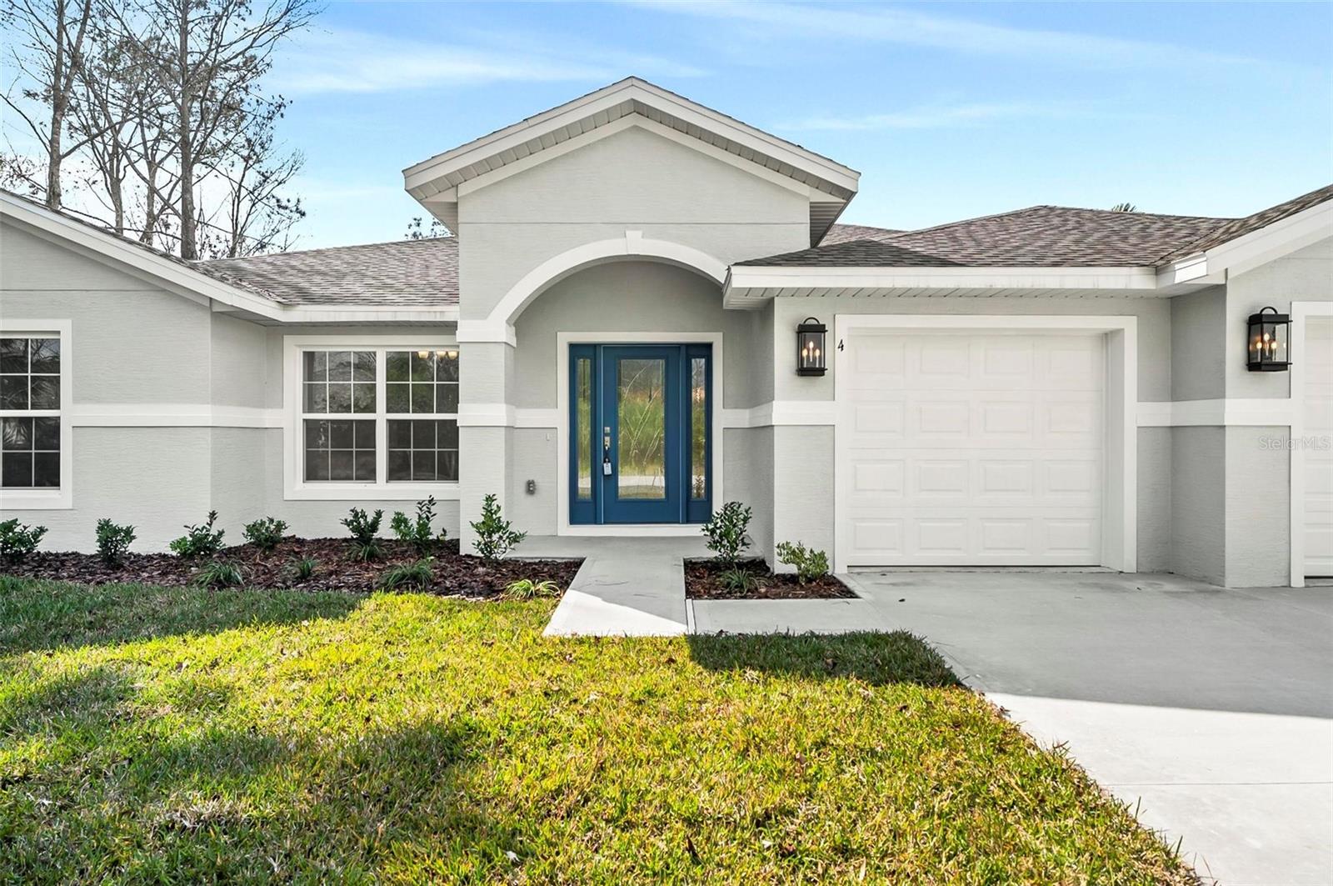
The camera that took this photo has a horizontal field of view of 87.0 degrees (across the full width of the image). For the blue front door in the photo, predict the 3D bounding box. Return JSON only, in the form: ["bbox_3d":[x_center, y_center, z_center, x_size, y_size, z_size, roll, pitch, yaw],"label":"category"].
[{"bbox_3d":[-0.302,-0.096,8.160,1.650,2.100,0.120,0,1,0],"label":"blue front door"}]

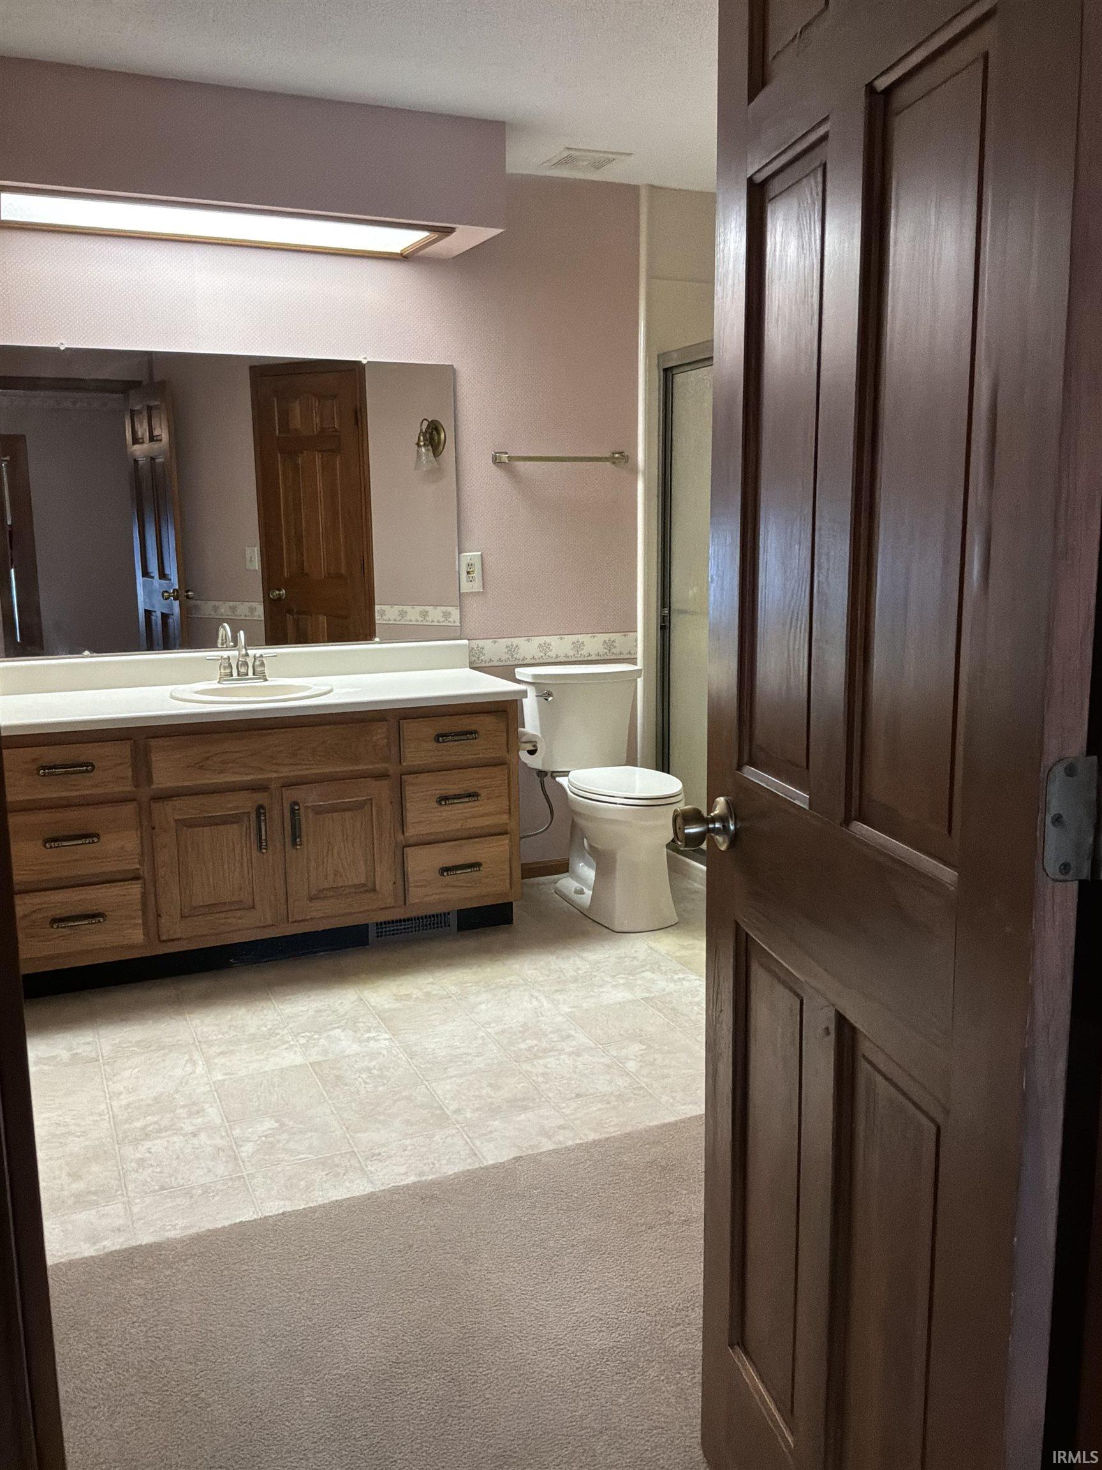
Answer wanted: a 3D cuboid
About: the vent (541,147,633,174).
[{"bbox_3d":[0.109,-1.836,3.798,0.225,0.020,0.225,-5,11,-23],"label":"vent"}]

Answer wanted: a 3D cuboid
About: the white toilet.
[{"bbox_3d":[0.203,0.194,4.040,0.420,0.785,0.720,-5,11,-23],"label":"white toilet"}]

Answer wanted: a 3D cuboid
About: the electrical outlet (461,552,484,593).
[{"bbox_3d":[-0.274,-0.561,4.112,0.078,0.126,0.010,-5,11,-23],"label":"electrical outlet"}]

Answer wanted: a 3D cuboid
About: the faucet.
[{"bbox_3d":[-0.957,-0.244,3.717,0.210,0.166,0.160,-5,11,-23],"label":"faucet"}]

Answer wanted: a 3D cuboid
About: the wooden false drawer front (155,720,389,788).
[{"bbox_3d":[-0.794,0.053,3.406,0.680,0.145,0.022,-5,11,-23],"label":"wooden false drawer front"}]

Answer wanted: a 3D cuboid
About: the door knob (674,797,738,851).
[{"bbox_3d":[0.182,0.110,1.450,0.063,0.066,0.066,-3,10,-12],"label":"door knob"}]

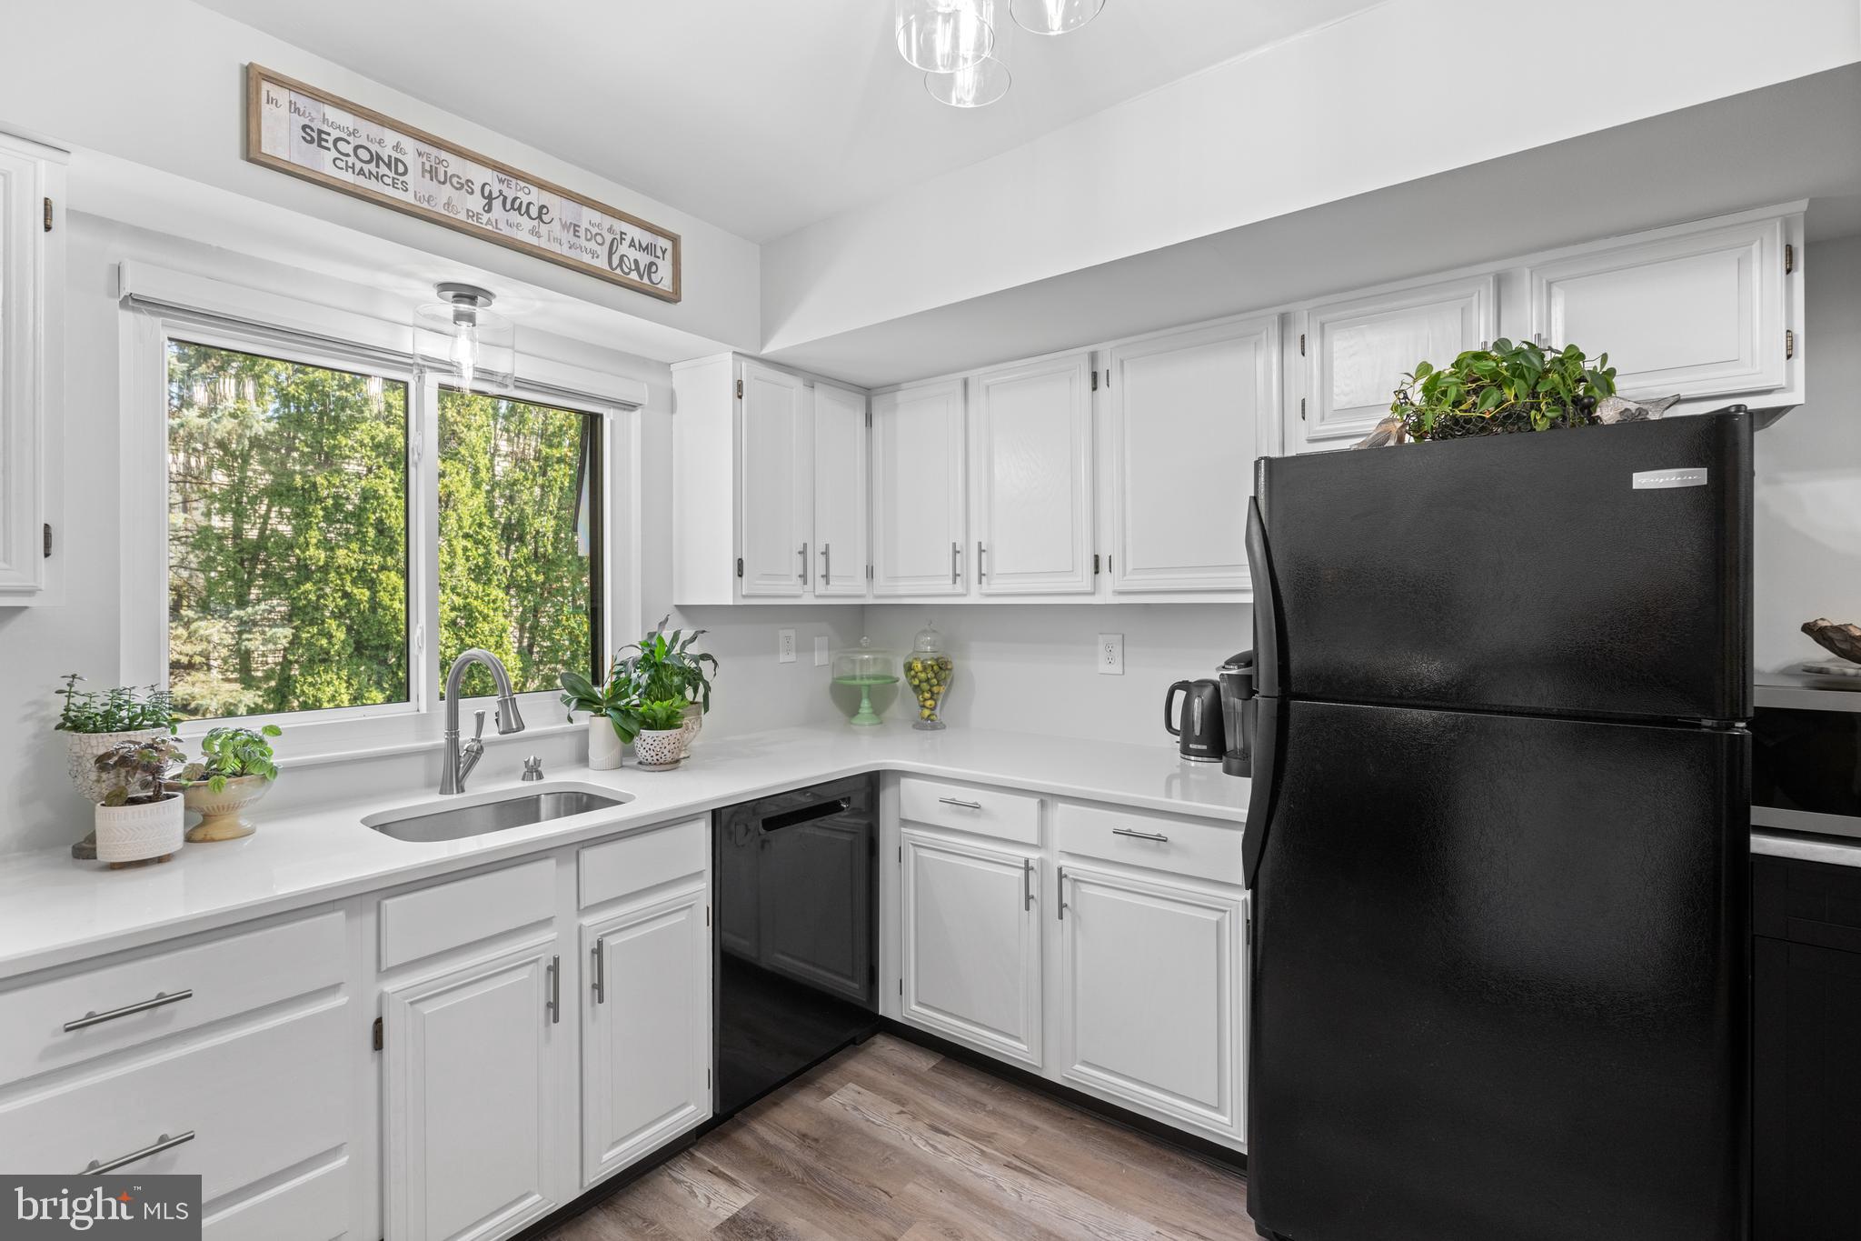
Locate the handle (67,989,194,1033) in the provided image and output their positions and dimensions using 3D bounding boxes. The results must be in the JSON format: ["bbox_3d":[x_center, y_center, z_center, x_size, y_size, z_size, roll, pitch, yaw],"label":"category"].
[{"bbox_3d":[-1.144,0.555,1.183,0.034,0.012,0.133,0,1,37],"label":"handle"}]

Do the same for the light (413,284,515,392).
[{"bbox_3d":[-1.144,-0.698,2.043,0.220,0.230,0.220,1,1,37],"label":"light"}]

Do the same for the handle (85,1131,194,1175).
[{"bbox_3d":[-1.140,0.765,1.182,0.036,0.013,0.132,1,1,37],"label":"handle"}]

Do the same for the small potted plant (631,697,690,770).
[{"bbox_3d":[-0.773,0.320,2.354,0.155,0.200,0.160,0,1,0],"label":"small potted plant"}]

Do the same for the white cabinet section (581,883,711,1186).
[{"bbox_3d":[-0.826,0.908,2.006,0.500,0.570,0.330,1,1,37],"label":"white cabinet section"}]

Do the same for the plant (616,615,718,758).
[{"bbox_3d":[-0.792,0.202,2.506,0.270,0.430,0.290,0,1,0],"label":"plant"}]

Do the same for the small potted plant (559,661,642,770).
[{"bbox_3d":[-0.937,0.272,2.361,0.200,0.310,0.200,0,1,37],"label":"small potted plant"}]

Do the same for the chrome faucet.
[{"bbox_3d":[-1.100,0.250,2.036,0.243,0.362,0.100,0,1,28],"label":"chrome faucet"}]

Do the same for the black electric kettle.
[{"bbox_3d":[0.815,0.295,2.484,0.225,0.238,0.160,1,1,37],"label":"black electric kettle"}]

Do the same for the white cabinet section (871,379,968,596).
[{"bbox_3d":[0.046,-0.437,2.917,0.400,0.700,0.300,1,1,37],"label":"white cabinet section"}]

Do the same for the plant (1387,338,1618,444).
[{"bbox_3d":[1.133,-0.436,1.645,0.360,0.185,0.220,0,1,37],"label":"plant"}]

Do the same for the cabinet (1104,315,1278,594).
[{"bbox_3d":[0.800,-0.436,2.394,0.500,0.740,0.320,1,1,37],"label":"cabinet"}]

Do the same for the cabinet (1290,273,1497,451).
[{"bbox_3d":[1.172,-0.600,2.079,0.440,0.367,0.325,0,1,37],"label":"cabinet"}]

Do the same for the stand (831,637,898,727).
[{"bbox_3d":[-0.249,0.243,3.242,0.260,0.345,0.260,0,1,0],"label":"stand"}]

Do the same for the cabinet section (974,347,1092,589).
[{"bbox_3d":[0.404,-0.432,2.648,0.405,0.700,0.300,1,1,37],"label":"cabinet section"}]

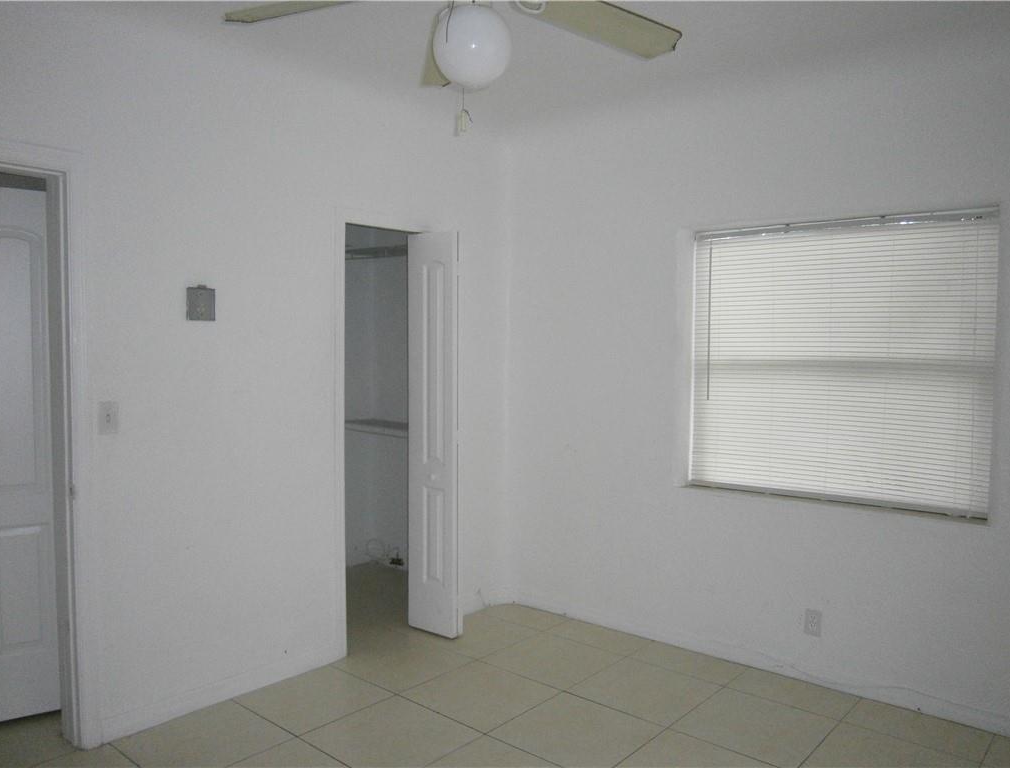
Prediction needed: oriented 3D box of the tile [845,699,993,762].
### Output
[{"bbox_3d":[1.591,1.336,2.973,0.495,0.010,0.249,3,3,41],"label":"tile"}]

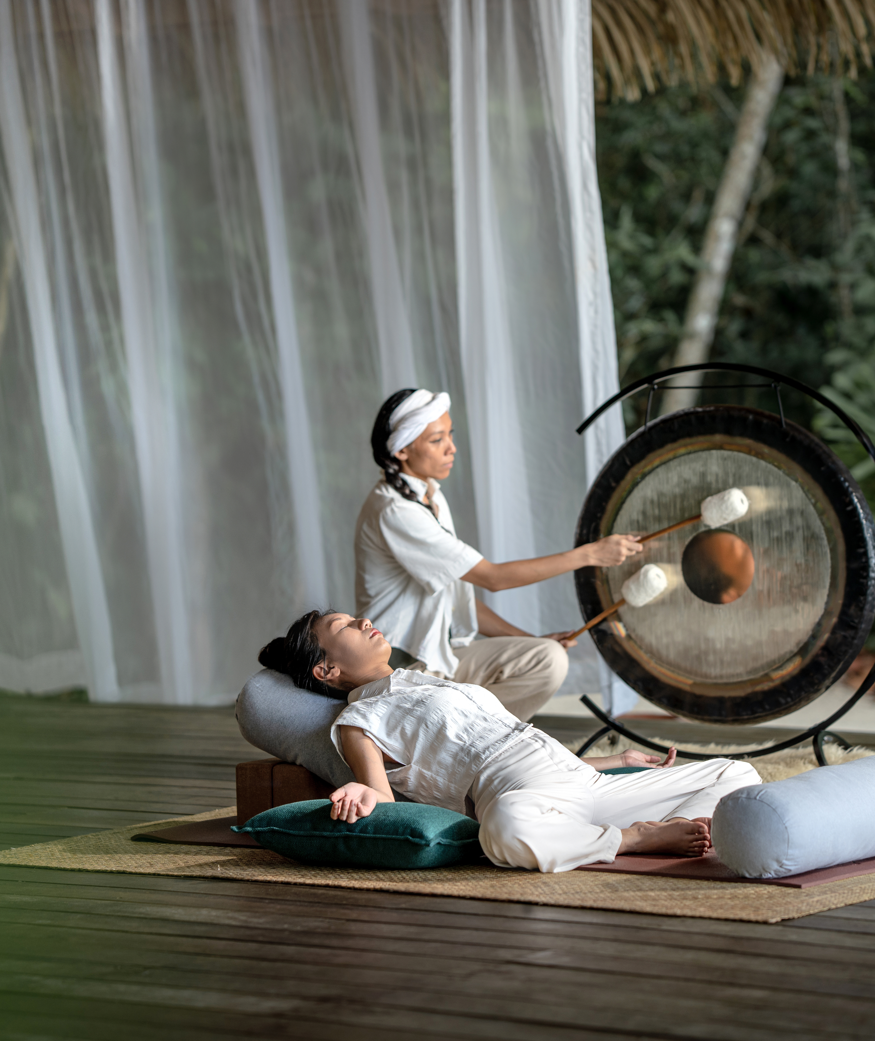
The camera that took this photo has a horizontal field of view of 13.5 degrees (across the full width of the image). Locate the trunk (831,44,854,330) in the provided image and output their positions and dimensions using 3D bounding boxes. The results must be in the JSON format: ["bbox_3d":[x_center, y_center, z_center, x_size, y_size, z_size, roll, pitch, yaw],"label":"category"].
[{"bbox_3d":[2.152,-1.622,19.500,0.085,4.200,0.085,-3,2,0],"label":"trunk"}]

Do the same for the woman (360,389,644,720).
[{"bbox_3d":[0.154,0.174,9.620,0.750,1.000,0.600,-1,2,12],"label":"woman"}]

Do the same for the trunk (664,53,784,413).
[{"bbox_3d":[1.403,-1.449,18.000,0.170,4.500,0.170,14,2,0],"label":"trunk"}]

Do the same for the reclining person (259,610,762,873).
[{"bbox_3d":[0.136,0.526,8.520,1.280,0.380,0.980,17,12,33],"label":"reclining person"}]

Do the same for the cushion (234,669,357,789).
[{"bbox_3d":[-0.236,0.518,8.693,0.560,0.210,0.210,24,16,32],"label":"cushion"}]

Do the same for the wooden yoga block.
[{"bbox_3d":[-0.327,0.651,8.760,0.204,0.152,0.220,0,3,35],"label":"wooden yoga block"}]

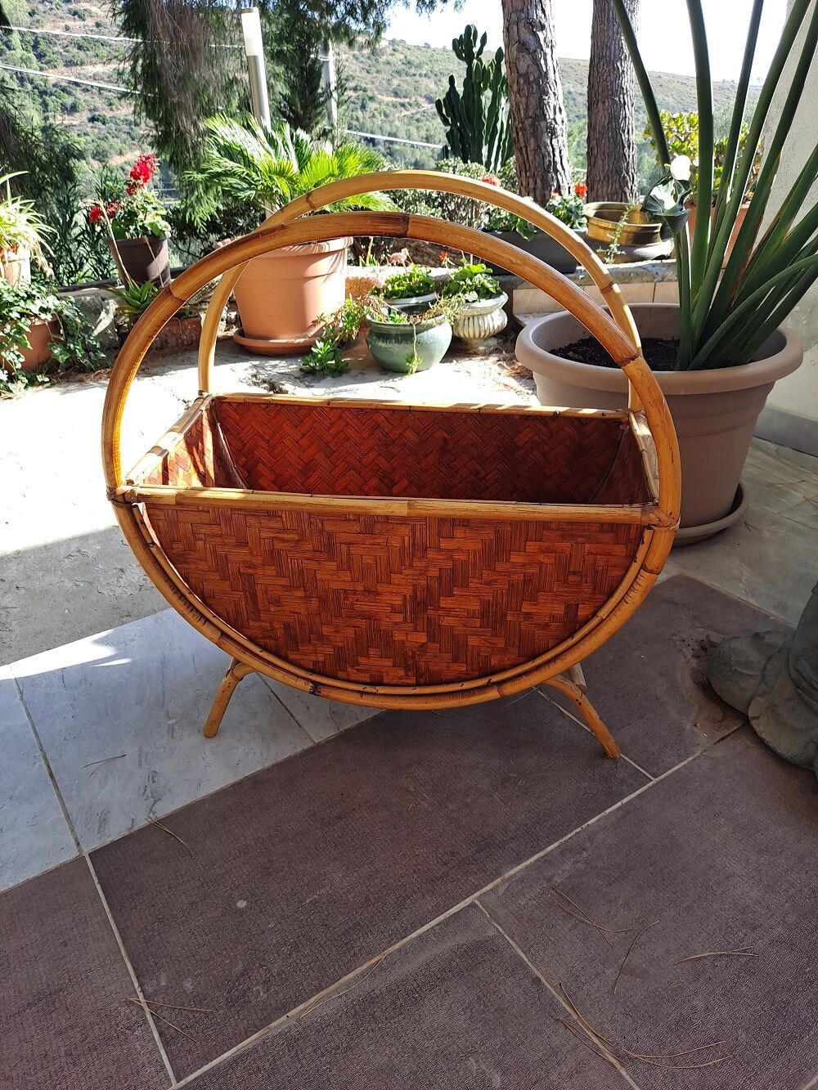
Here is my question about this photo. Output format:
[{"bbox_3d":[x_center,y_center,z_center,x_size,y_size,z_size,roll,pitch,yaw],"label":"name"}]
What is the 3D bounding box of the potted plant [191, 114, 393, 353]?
[{"bbox_3d":[-0.346,-0.949,2.414,0.569,0.641,0.540,-2,31,0],"label":"potted plant"}]

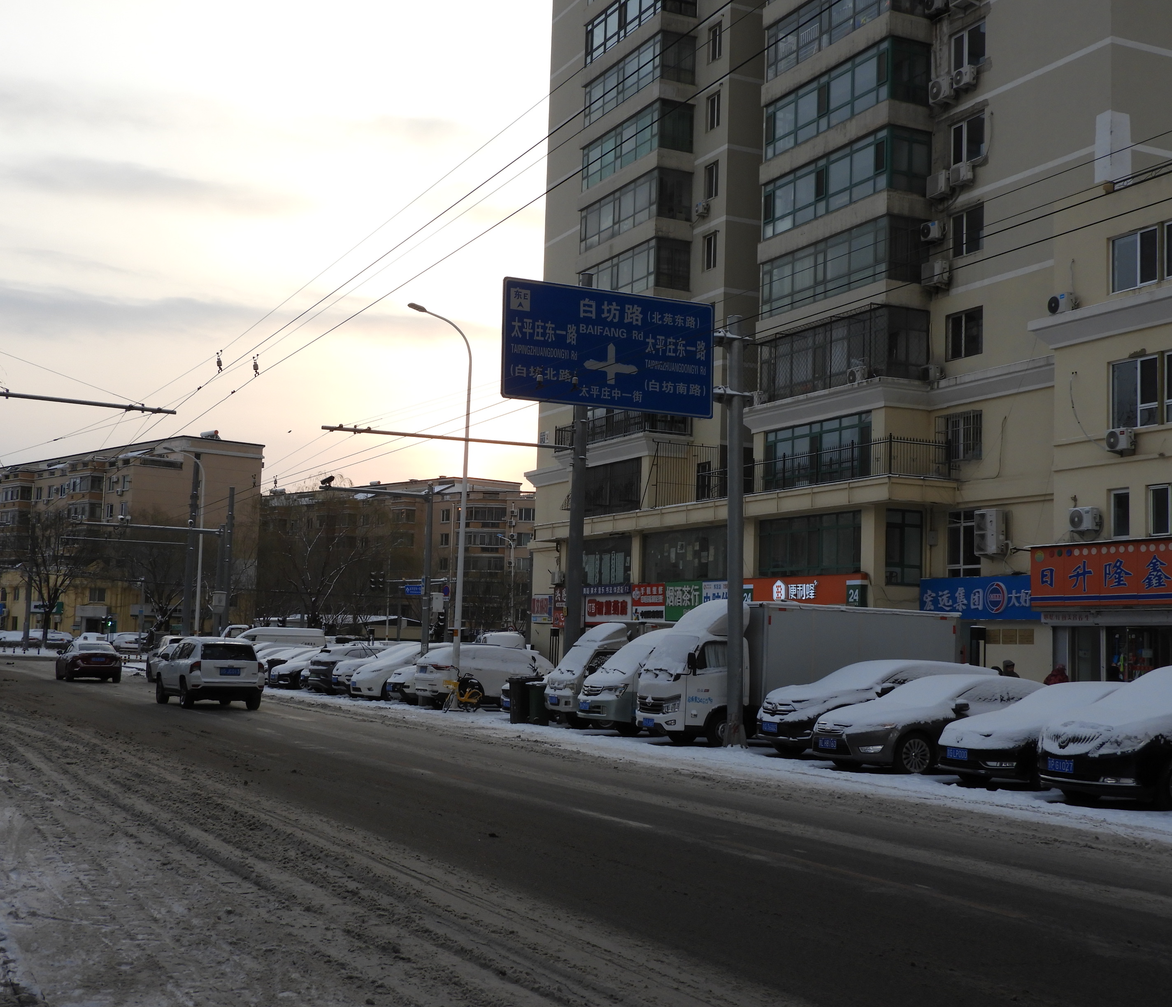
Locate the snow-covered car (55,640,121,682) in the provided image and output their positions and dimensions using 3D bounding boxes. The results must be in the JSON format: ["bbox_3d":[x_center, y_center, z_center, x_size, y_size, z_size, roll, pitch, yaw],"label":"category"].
[{"bbox_3d":[-18.386,5.778,57.302,1.800,1.460,4.650,4,-6,-25],"label":"snow-covered car"}]

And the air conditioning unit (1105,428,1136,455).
[{"bbox_3d":[12.315,-1.444,35.663,0.290,0.508,0.687,4,-6,-25],"label":"air conditioning unit"}]

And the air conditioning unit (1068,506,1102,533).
[{"bbox_3d":[12.242,0.404,38.077,0.300,0.550,0.770,4,-6,-25],"label":"air conditioning unit"}]

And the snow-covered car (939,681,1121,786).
[{"bbox_3d":[7.023,3.183,21.214,4.850,1.500,1.840,4,-6,-25],"label":"snow-covered car"}]

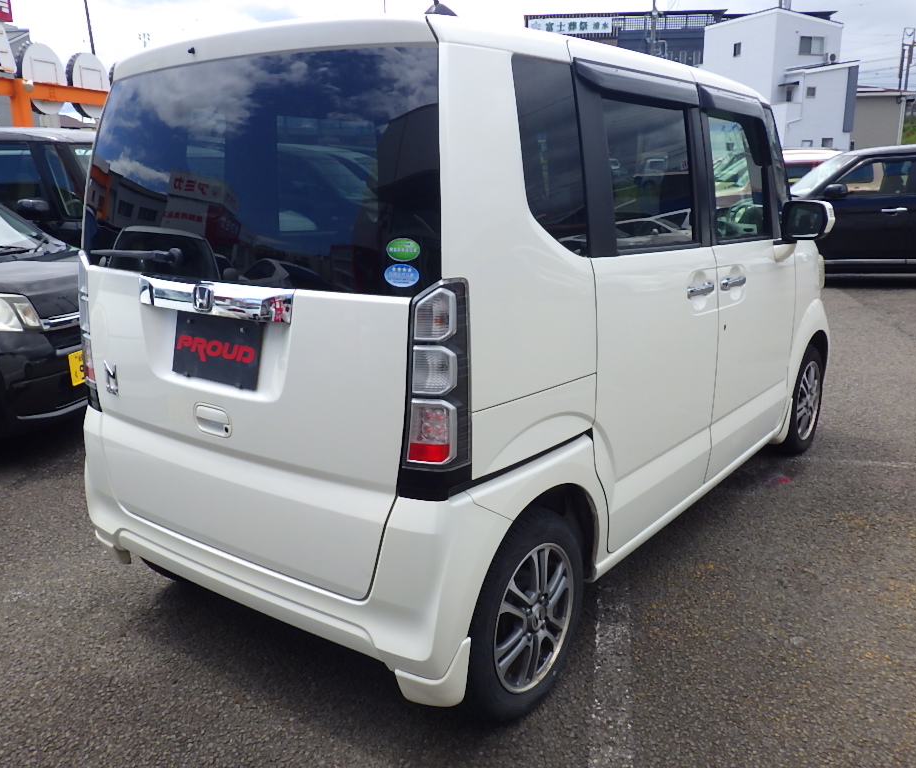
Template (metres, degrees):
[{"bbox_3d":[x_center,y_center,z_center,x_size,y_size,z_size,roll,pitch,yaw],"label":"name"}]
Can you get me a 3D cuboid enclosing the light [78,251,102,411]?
[{"bbox_3d":[-1.085,-0.163,2.488,0.140,0.470,0.115,10,17,36],"label":"light"}]

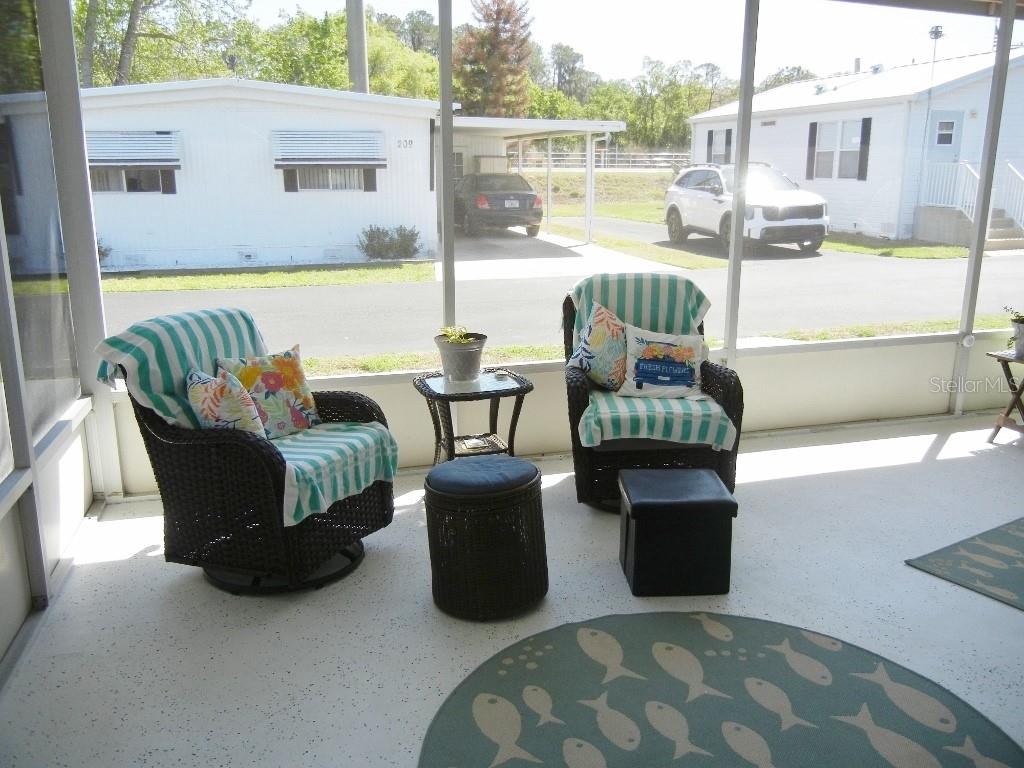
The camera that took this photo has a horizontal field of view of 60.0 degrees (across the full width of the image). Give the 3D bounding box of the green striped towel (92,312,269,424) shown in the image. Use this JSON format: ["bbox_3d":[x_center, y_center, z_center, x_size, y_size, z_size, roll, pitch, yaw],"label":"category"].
[{"bbox_3d":[-1.188,-0.036,3.451,0.340,0.460,0.740,6,14,21],"label":"green striped towel"}]

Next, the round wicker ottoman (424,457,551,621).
[{"bbox_3d":[-0.081,0.531,3.209,0.430,0.485,0.430,0,14,0],"label":"round wicker ottoman"}]

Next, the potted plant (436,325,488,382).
[{"bbox_3d":[-0.240,-0.152,4.291,0.250,0.252,0.250,0,14,0],"label":"potted plant"}]

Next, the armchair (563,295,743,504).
[{"bbox_3d":[0.628,0.059,4.205,0.745,0.940,0.790,0,14,-3],"label":"armchair"}]

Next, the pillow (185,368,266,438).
[{"bbox_3d":[-1.070,0.103,3.294,0.140,0.350,0.370,-23,-3,37],"label":"pillow"}]

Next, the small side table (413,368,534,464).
[{"bbox_3d":[-0.188,0.242,4.319,0.505,0.525,0.480,-5,15,-20],"label":"small side table"}]

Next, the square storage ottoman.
[{"bbox_3d":[0.613,0.558,3.369,0.378,0.365,0.362,0,14,-1],"label":"square storage ottoman"}]

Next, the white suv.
[{"bbox_3d":[4.939,-3.866,19.177,1.900,1.730,4.810,-2,14,-10],"label":"white suv"}]

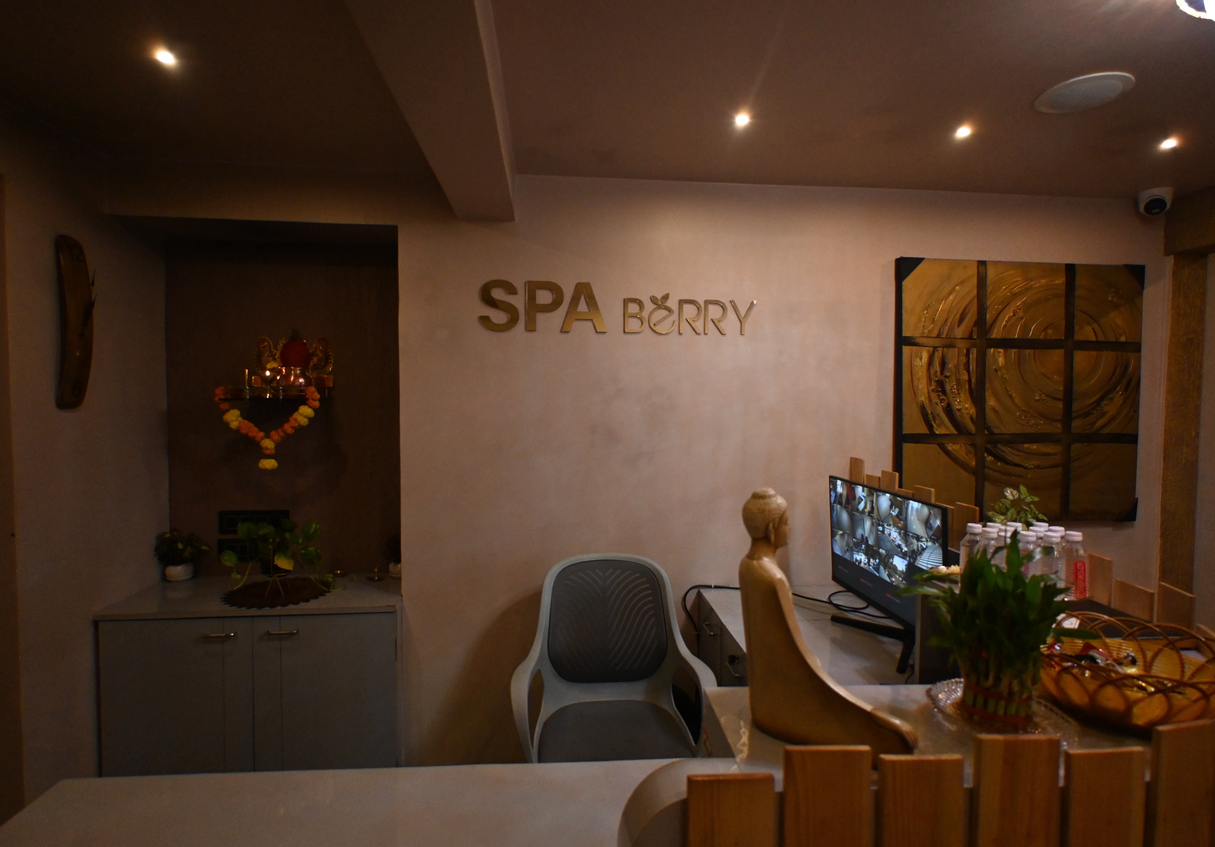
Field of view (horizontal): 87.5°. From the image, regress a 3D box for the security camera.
[{"bbox_3d":[2.027,-0.809,2.354,0.110,0.092,0.110,2,3,37],"label":"security camera"}]

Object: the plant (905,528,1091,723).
[{"bbox_3d":[0.503,0.259,0.826,0.220,0.240,0.200,0,2,-5],"label":"plant"}]

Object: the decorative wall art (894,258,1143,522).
[{"bbox_3d":[1.538,-0.113,2.381,0.950,0.963,0.048,0,2,-5],"label":"decorative wall art"}]

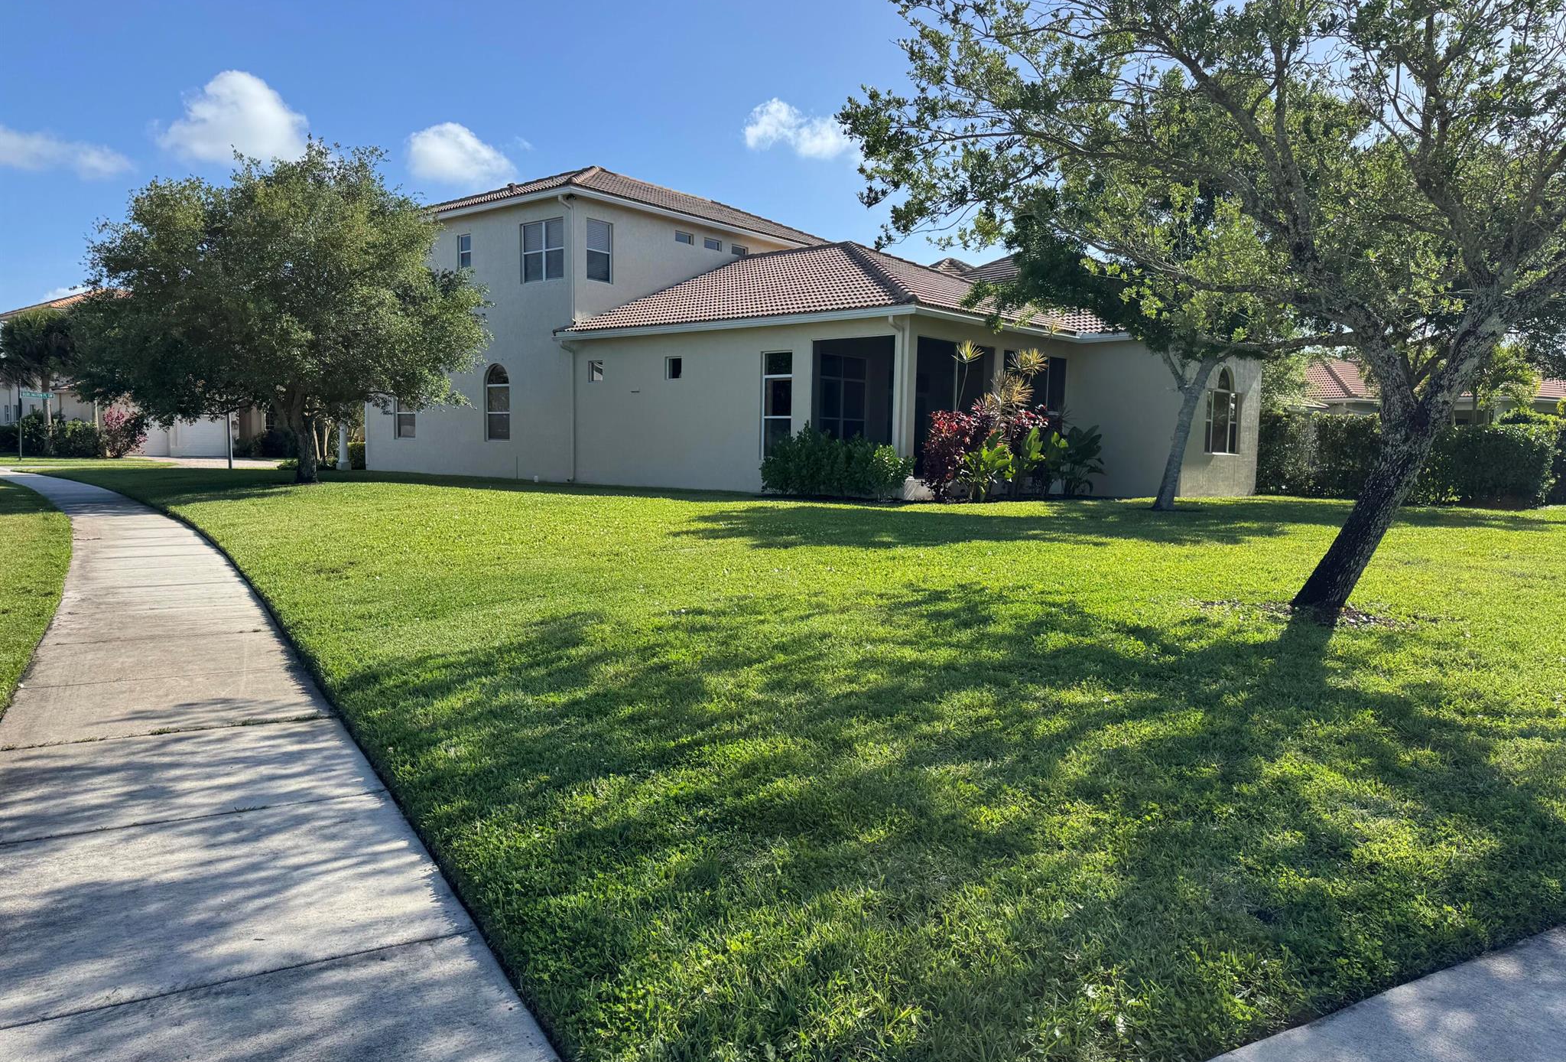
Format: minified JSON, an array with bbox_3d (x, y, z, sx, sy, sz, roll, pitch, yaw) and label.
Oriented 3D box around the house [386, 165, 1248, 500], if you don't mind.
[{"bbox_3d":[-0.103,-6.587,31.867,24.054,10.317,14.307,5,6,39],"label":"house"}]

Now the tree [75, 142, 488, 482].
[{"bbox_3d":[-12.011,-5.229,26.000,9.675,8.063,9.280,1,5,0],"label":"tree"}]

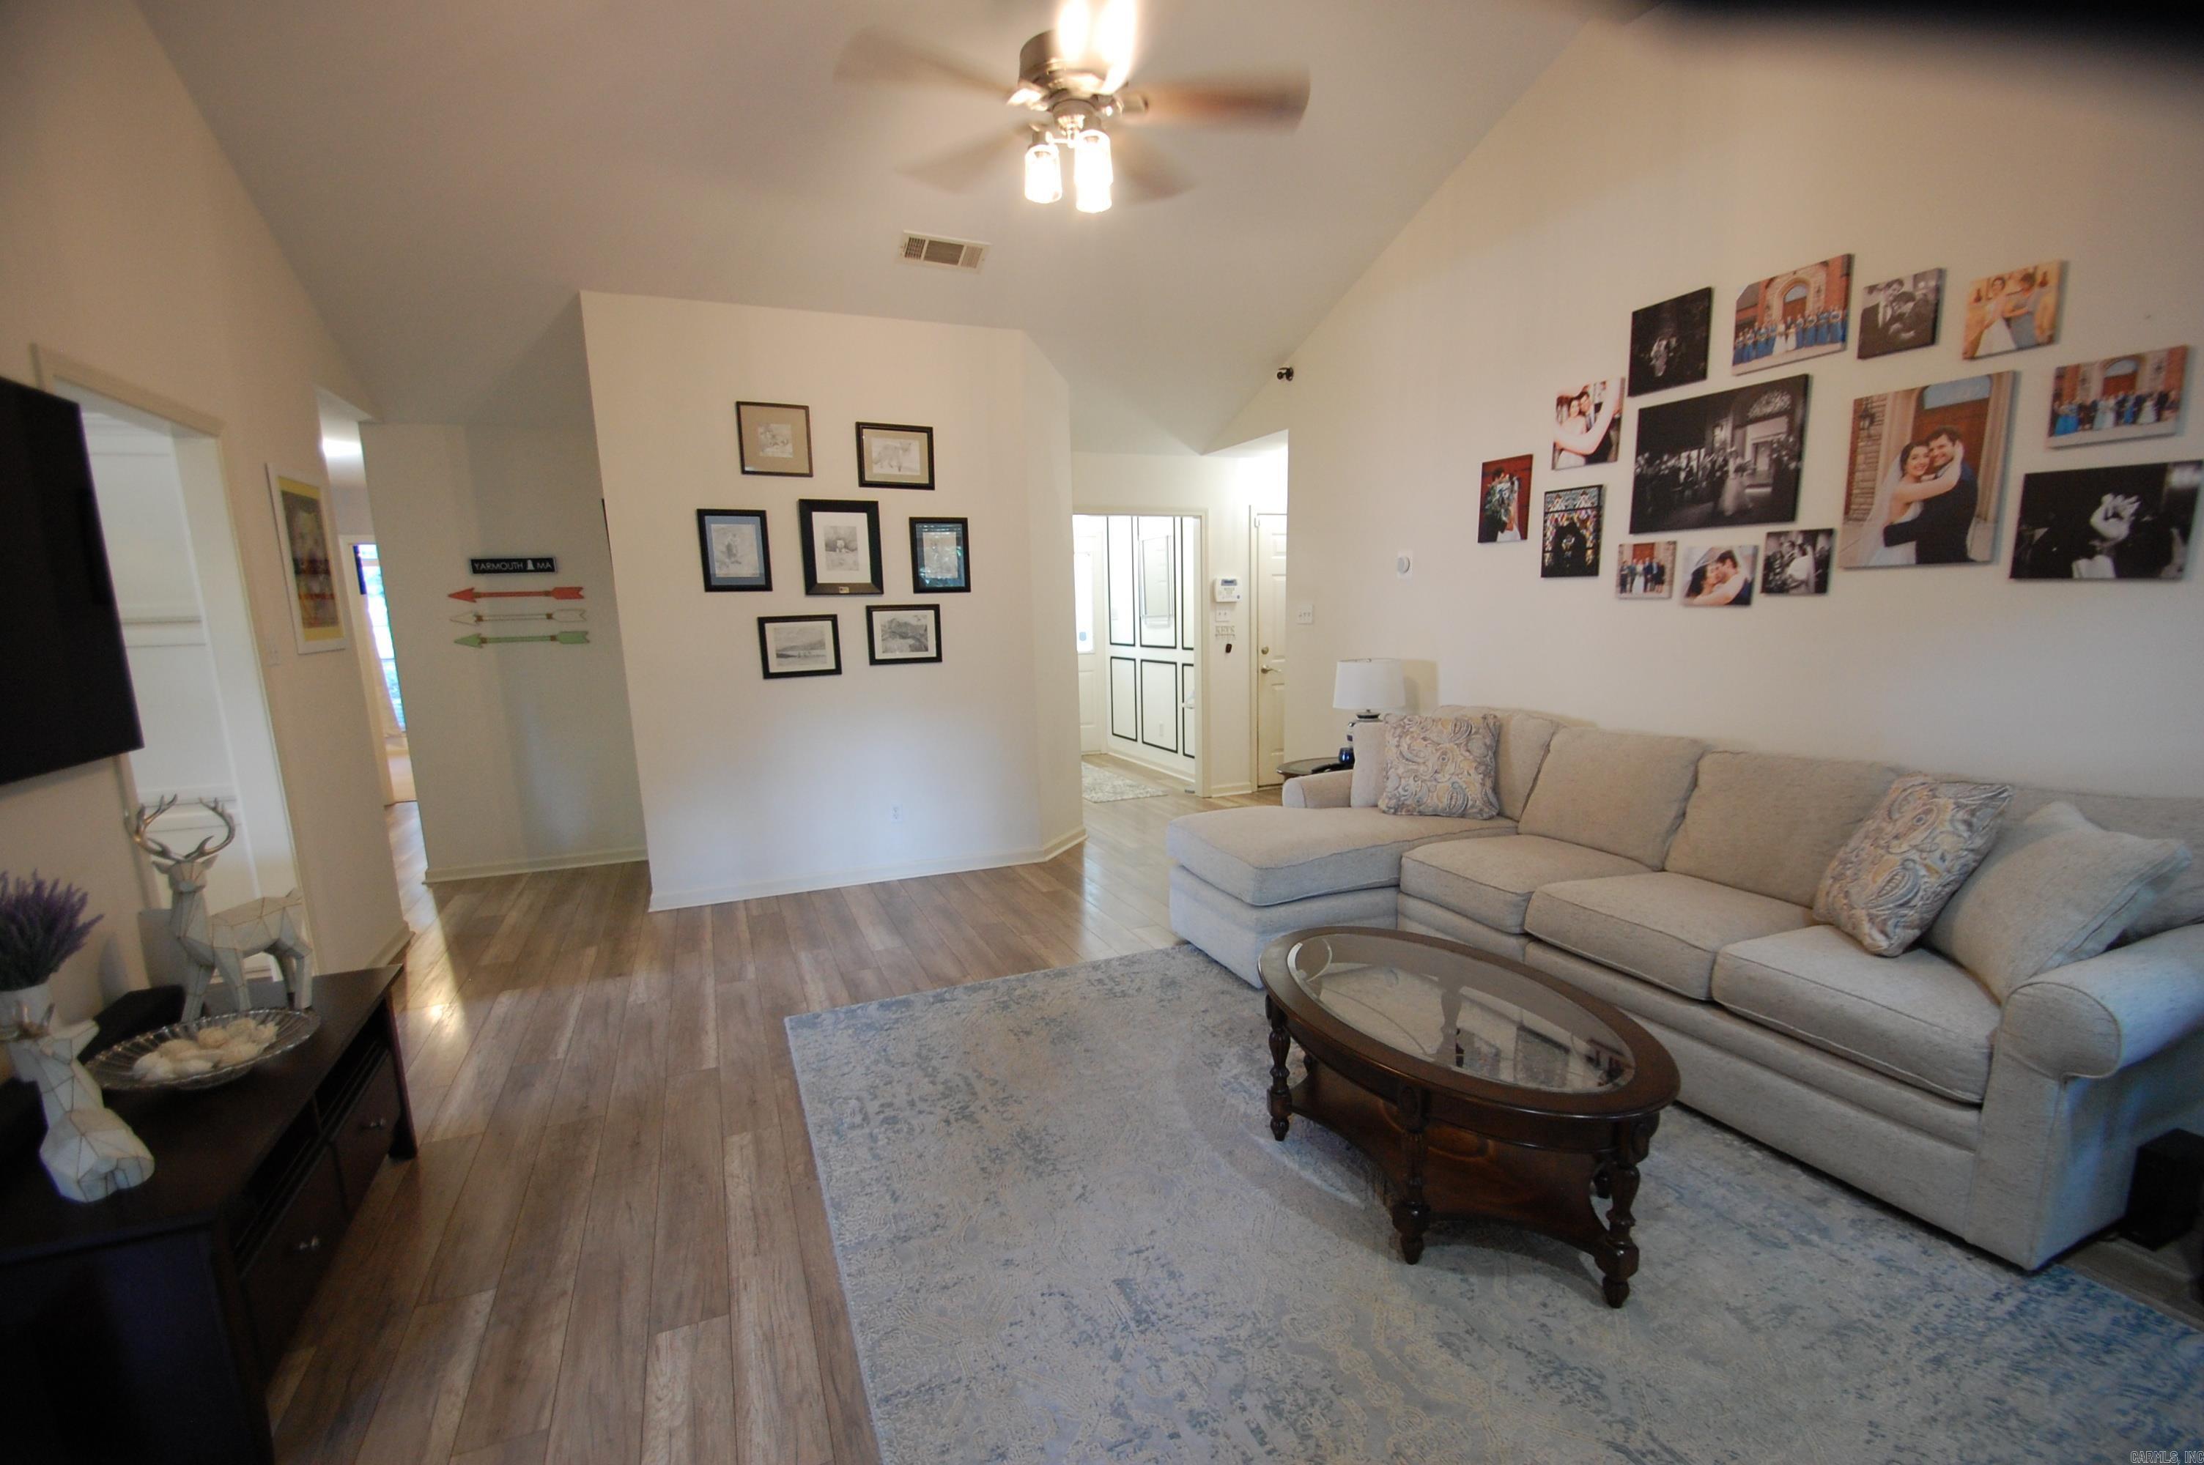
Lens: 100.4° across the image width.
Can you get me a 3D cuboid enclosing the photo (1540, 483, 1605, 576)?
[{"bbox_3d":[1.982,-0.836,3.853,0.025,0.364,0.279,-6,10,-23],"label":"photo"}]

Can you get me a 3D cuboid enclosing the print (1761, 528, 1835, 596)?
[{"bbox_3d":[2.338,-0.568,3.077,0.025,0.206,0.205,-6,10,-23],"label":"print"}]

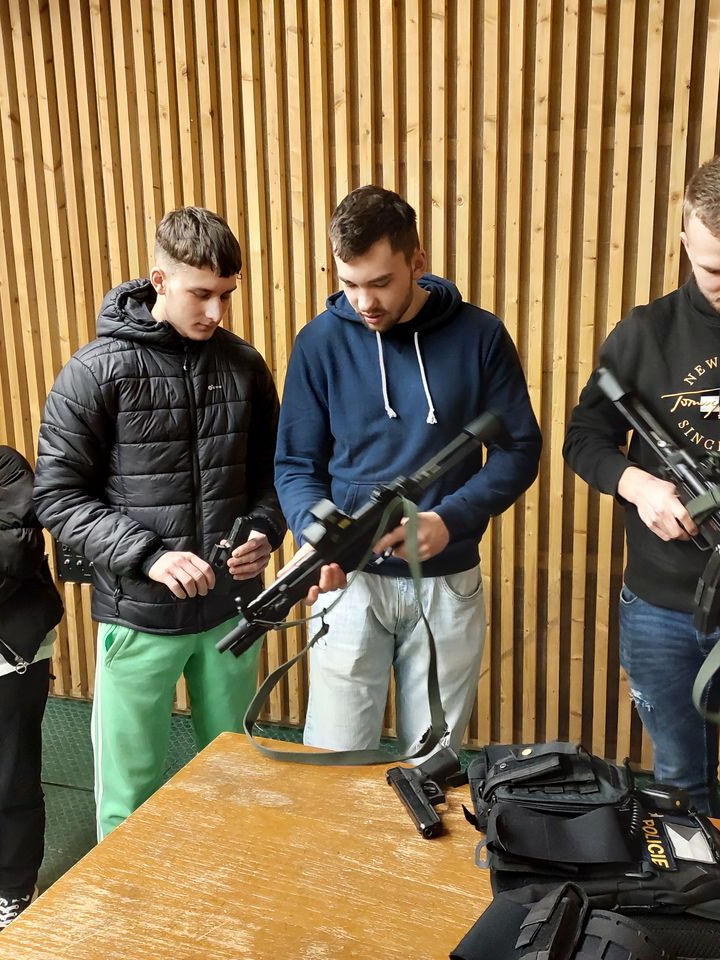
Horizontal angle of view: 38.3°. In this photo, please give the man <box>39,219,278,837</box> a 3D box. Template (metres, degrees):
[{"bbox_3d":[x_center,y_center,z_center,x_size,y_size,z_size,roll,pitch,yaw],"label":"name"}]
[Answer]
[{"bbox_3d":[-0.401,0.317,2.264,0.520,1.765,0.470,-8,16,-23],"label":"man"}]

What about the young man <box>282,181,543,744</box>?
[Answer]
[{"bbox_3d":[0.105,0.296,2.240,0.540,1.800,0.460,0,15,4],"label":"young man"}]

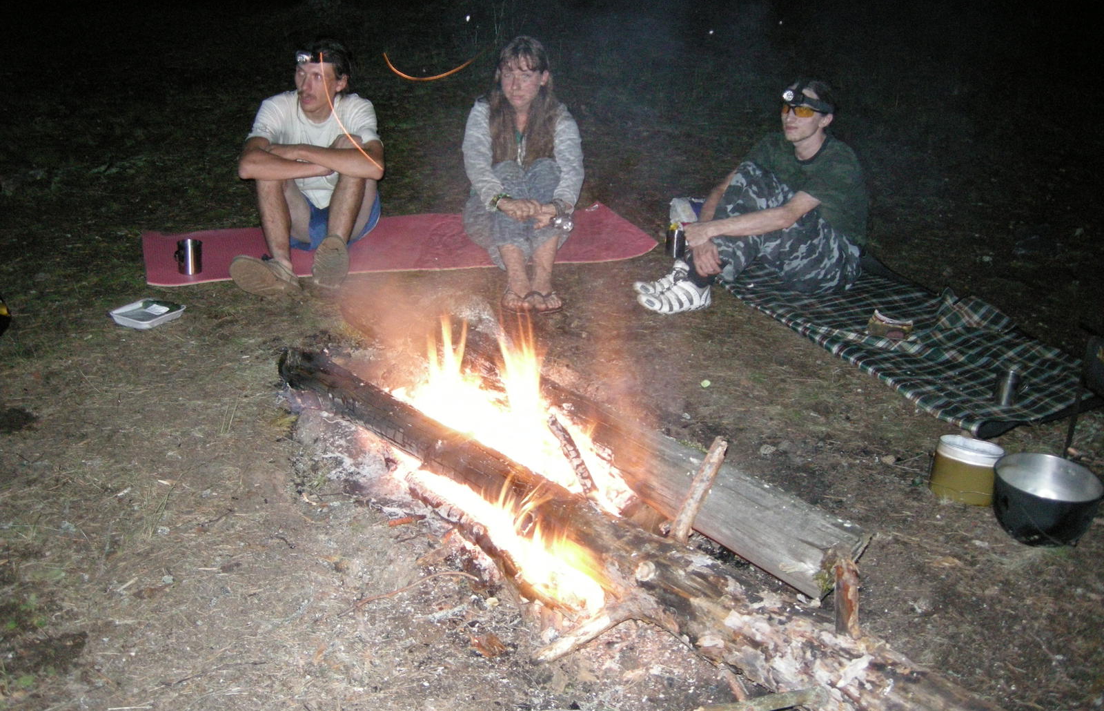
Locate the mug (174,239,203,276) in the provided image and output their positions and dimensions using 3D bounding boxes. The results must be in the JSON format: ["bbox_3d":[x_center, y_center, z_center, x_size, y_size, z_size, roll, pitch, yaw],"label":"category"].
[{"bbox_3d":[-1.216,-0.330,3.845,0.090,0.104,0.082,-1,22,-14],"label":"mug"}]

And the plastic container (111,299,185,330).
[{"bbox_3d":[-1.210,-0.121,3.447,0.138,0.030,0.173,14,23,21],"label":"plastic container"}]

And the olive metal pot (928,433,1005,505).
[{"bbox_3d":[1.005,0.275,2.772,0.150,0.134,0.100,12,23,19],"label":"olive metal pot"}]

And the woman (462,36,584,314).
[{"bbox_3d":[-0.117,-0.648,3.990,0.440,0.780,0.790,3,22,-5],"label":"woman"}]

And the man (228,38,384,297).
[{"bbox_3d":[-0.803,-0.684,3.976,0.510,0.750,0.820,3,22,-6],"label":"man"}]

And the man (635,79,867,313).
[{"bbox_3d":[0.761,-0.614,4.135,0.920,0.745,0.510,-11,27,-35],"label":"man"}]

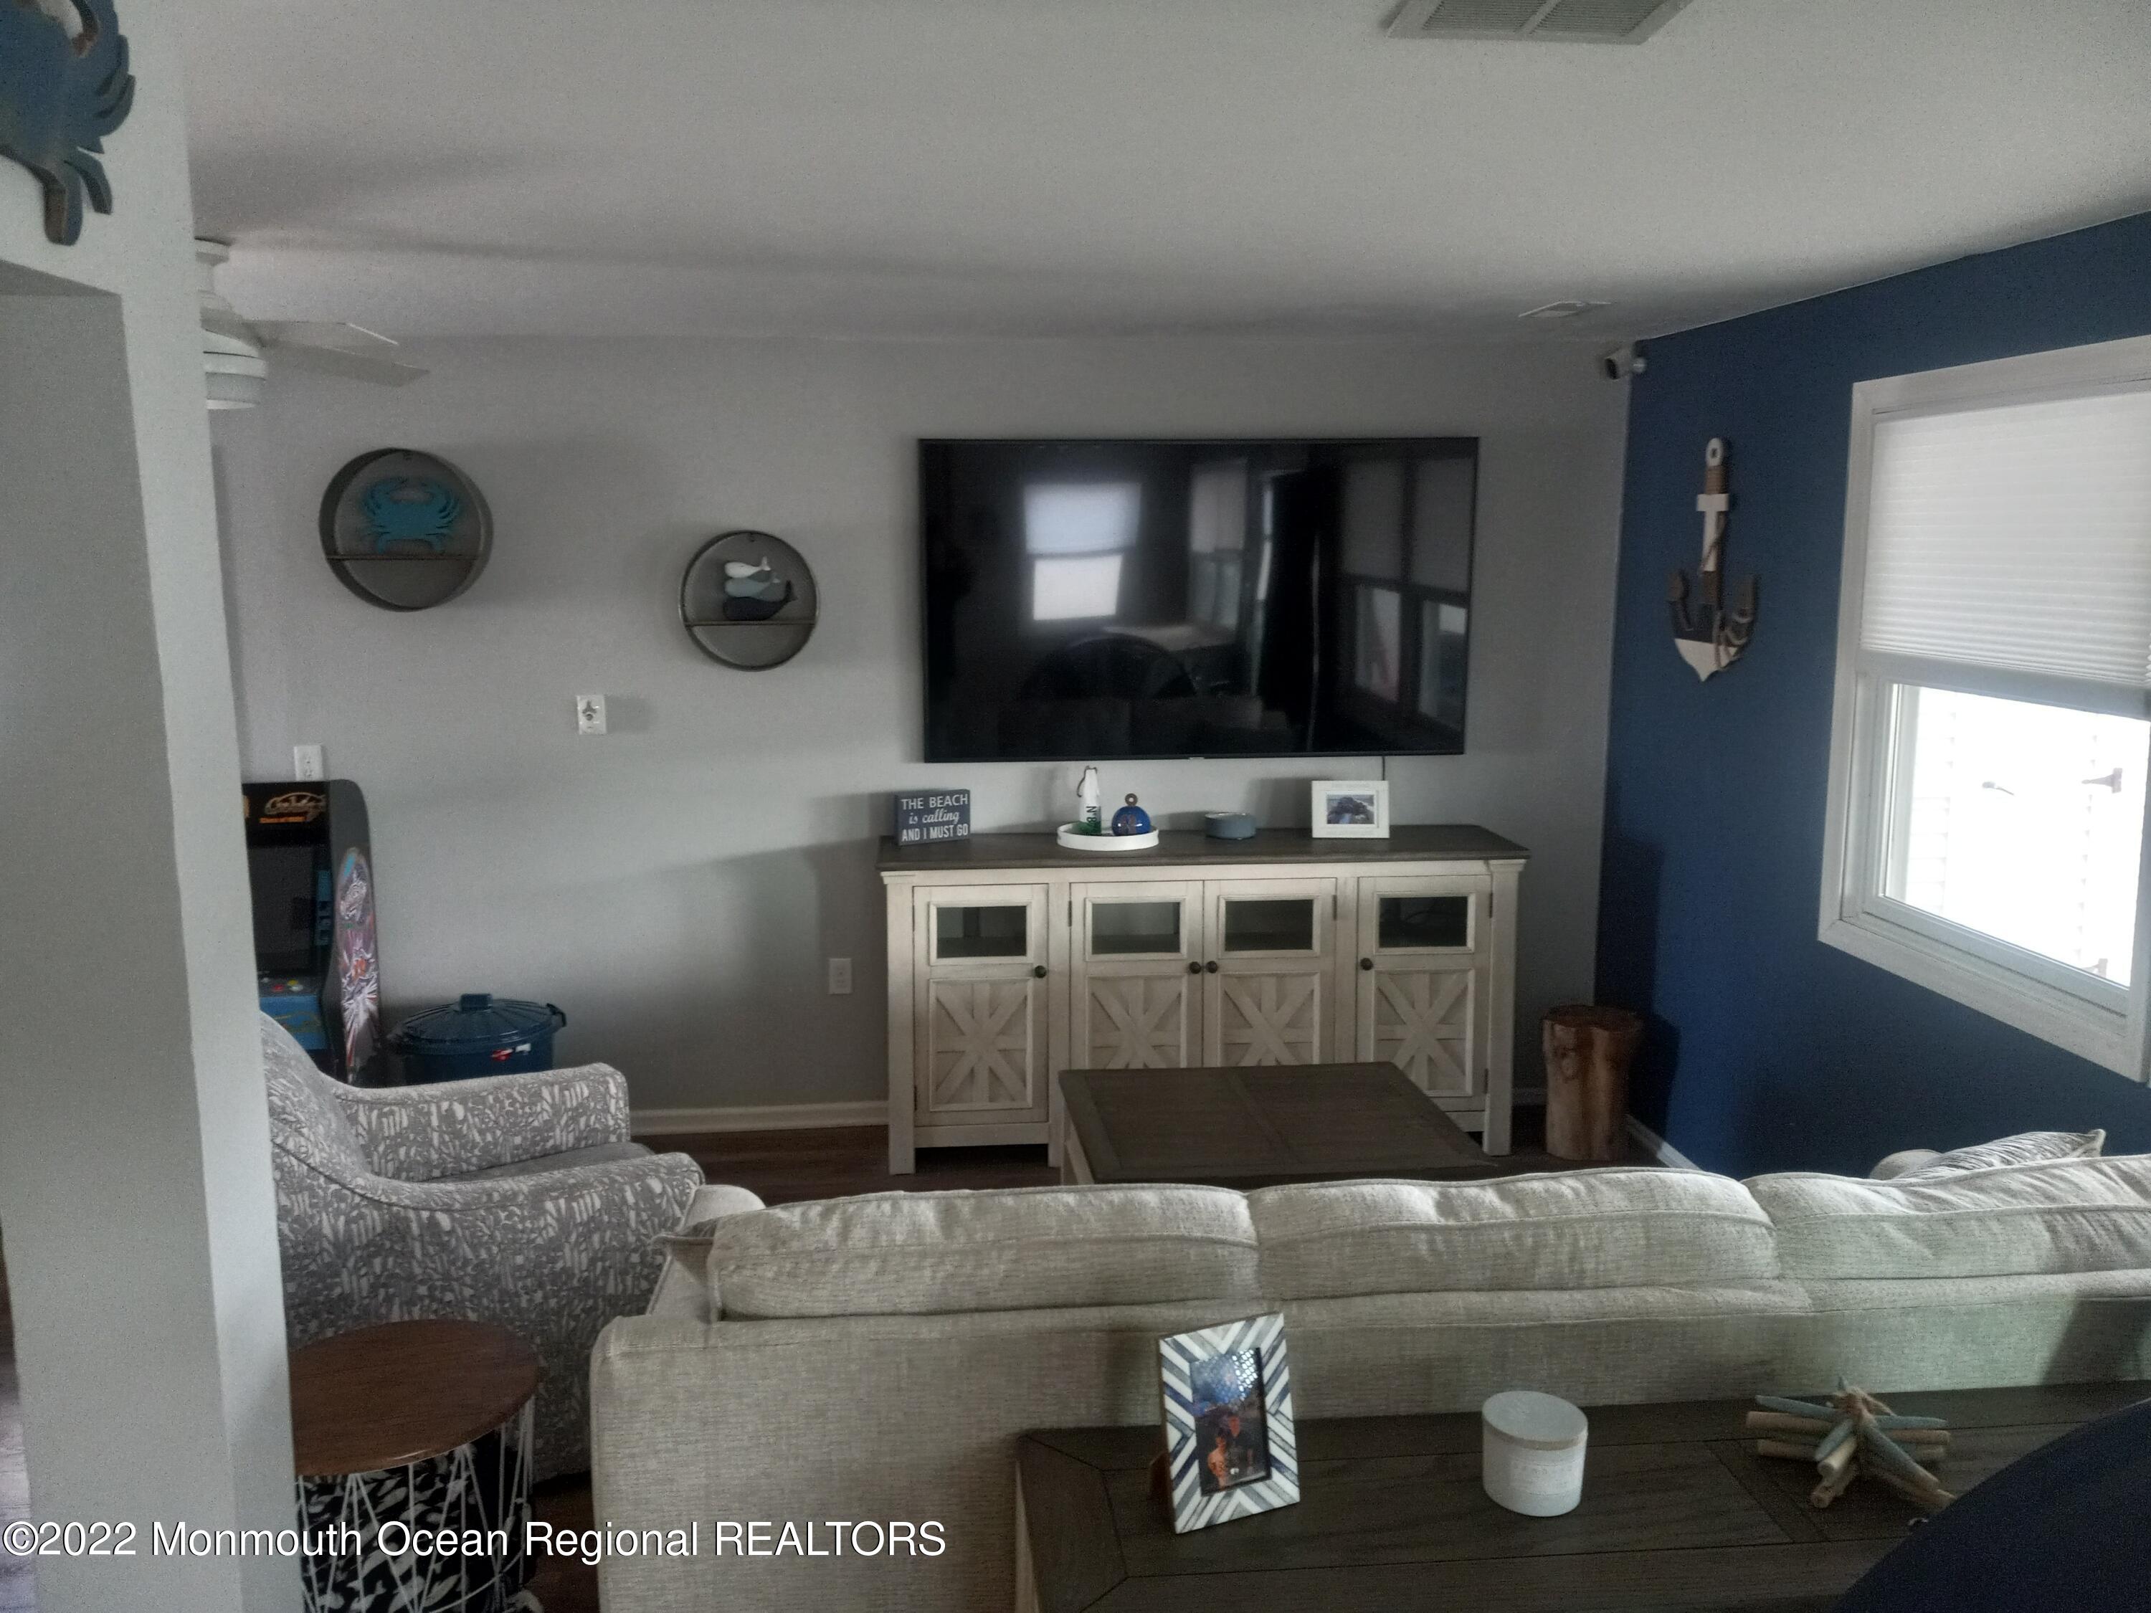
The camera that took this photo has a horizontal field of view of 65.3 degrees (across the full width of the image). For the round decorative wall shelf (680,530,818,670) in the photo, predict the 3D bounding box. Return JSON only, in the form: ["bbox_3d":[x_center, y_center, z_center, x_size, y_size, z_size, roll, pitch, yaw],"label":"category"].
[{"bbox_3d":[-0.948,-0.605,4.912,0.400,0.400,0.130,-1,9,-5],"label":"round decorative wall shelf"}]

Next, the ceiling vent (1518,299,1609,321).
[{"bbox_3d":[1.294,-1.309,4.438,0.145,0.018,0.300,-1,9,-6],"label":"ceiling vent"}]

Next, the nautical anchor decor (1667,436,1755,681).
[{"bbox_3d":[1.760,-0.678,4.646,0.042,0.665,0.460,-1,9,-6],"label":"nautical anchor decor"}]

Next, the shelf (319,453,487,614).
[{"bbox_3d":[-1.900,-0.786,4.786,0.445,0.450,0.140,-1,9,-6],"label":"shelf"}]

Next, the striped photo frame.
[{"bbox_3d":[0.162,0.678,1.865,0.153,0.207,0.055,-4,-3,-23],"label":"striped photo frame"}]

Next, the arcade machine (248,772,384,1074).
[{"bbox_3d":[-2.256,0.506,4.638,0.490,1.165,0.570,-1,9,-9],"label":"arcade machine"}]

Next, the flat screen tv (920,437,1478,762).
[{"bbox_3d":[0.377,-0.622,5.064,1.674,0.955,0.060,-1,9,-5],"label":"flat screen tv"}]

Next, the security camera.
[{"bbox_3d":[1.645,-1.333,5.030,0.120,0.072,0.068,-27,19,-20],"label":"security camera"}]

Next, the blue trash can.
[{"bbox_3d":[-1.672,0.803,4.742,0.480,0.550,0.450,0,9,0],"label":"blue trash can"}]

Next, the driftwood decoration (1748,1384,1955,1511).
[{"bbox_3d":[0.946,0.742,2.018,0.235,0.105,0.210,-1,9,-6],"label":"driftwood decoration"}]

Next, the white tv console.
[{"bbox_3d":[0.364,0.576,5.075,1.888,0.927,0.460,-1,9,-6],"label":"white tv console"}]

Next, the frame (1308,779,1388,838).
[{"bbox_3d":[0.839,0.009,5.130,0.237,0.176,0.060,0,9,-3],"label":"frame"}]

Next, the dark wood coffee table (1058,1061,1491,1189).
[{"bbox_3d":[0.434,0.969,4.024,0.874,0.485,0.723,-1,9,-6],"label":"dark wood coffee table"}]

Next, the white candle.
[{"bbox_3d":[0.517,0.728,1.887,0.111,0.087,0.111,-1,9,-5],"label":"white candle"}]

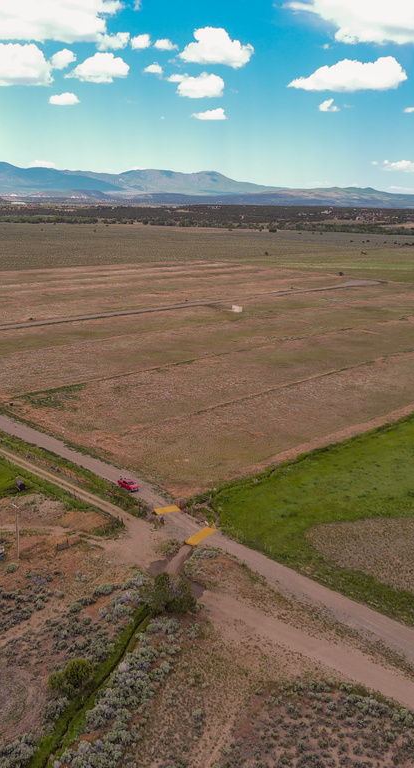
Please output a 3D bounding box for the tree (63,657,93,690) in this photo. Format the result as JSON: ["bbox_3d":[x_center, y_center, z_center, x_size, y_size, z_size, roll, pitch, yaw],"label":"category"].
[{"bbox_3d":[-16.203,36.810,86.490,3.500,3.100,3.400,-2,15,-11],"label":"tree"}]

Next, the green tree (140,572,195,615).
[{"bbox_3d":[-5.786,31.608,103.135,8.500,5.000,7.400,1,15,-3],"label":"green tree"}]

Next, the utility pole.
[{"bbox_3d":[-32.532,25.010,115.416,1.700,10.000,0.400,9,17,27],"label":"utility pole"}]

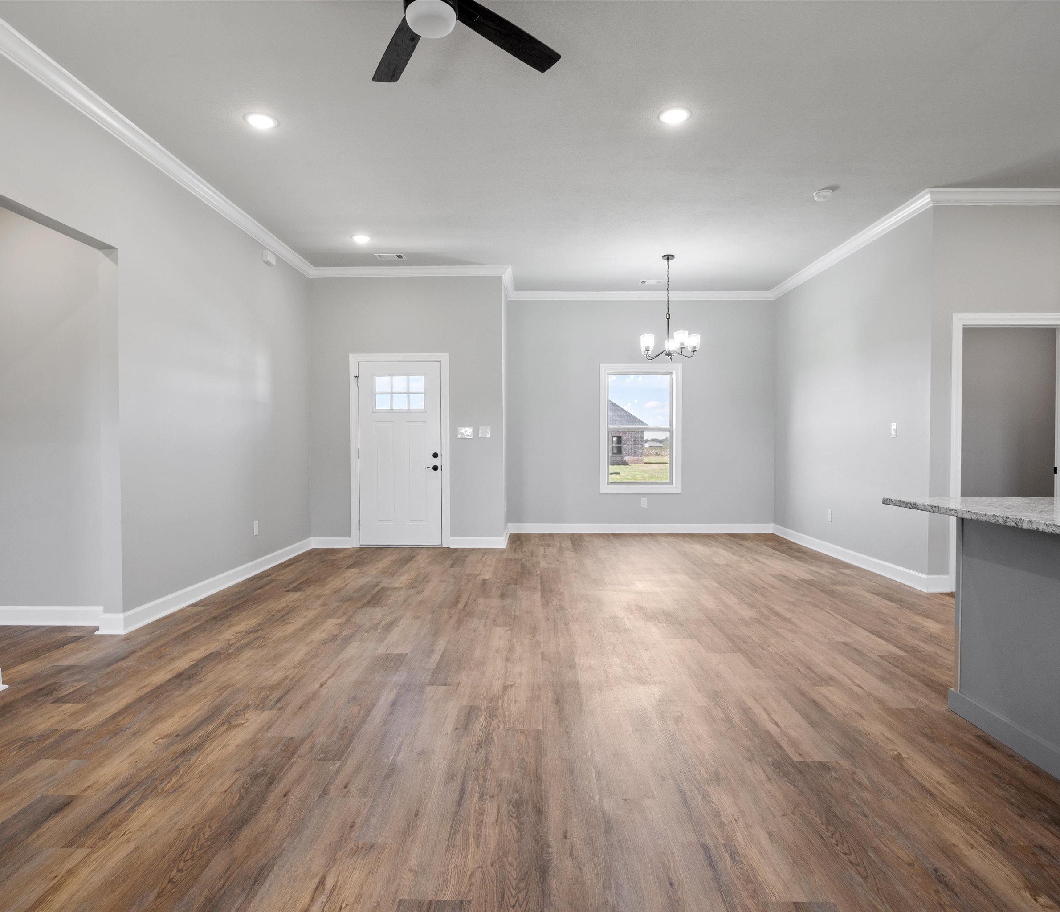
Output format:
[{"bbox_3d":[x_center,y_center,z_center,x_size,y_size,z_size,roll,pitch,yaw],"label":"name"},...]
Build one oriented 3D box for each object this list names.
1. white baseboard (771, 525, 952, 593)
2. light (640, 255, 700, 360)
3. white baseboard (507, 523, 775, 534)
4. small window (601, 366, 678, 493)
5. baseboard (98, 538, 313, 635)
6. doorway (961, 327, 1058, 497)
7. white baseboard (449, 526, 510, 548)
[{"bbox_3d":[3.154,0.952,6.207,0.193,0.120,3.074,0,1,1],"label":"white baseboard"},{"bbox_3d":[1.430,-1.511,6.227,0.650,1.057,0.650,0,1,1],"label":"light"},{"bbox_3d":[1.410,0.920,7.746,3.381,0.120,0.028,0,1,1],"label":"white baseboard"},{"bbox_3d":[1.416,-0.357,7.754,1.038,1.644,0.100,0,1,1],"label":"small window"},{"bbox_3d":[-2.497,0.973,5.176,0.163,0.120,3.063,0,1,1],"label":"baseboard"},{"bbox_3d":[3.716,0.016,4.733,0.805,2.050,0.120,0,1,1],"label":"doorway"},{"bbox_3d":[-0.568,0.931,7.219,0.620,0.120,1.117,0,1,1],"label":"white baseboard"}]

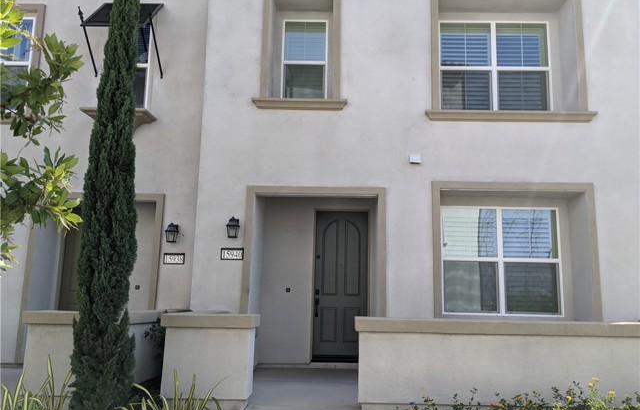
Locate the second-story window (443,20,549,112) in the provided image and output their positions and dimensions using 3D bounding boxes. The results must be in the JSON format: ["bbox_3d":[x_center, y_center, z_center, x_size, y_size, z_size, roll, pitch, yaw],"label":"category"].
[{"bbox_3d":[2.911,-2.270,8.328,1.855,1.670,0.100,1,-9,1],"label":"second-story window"}]

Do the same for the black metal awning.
[{"bbox_3d":[-3.233,-2.882,8.208,1.155,1.375,0.760,1,-9,1],"label":"black metal awning"}]

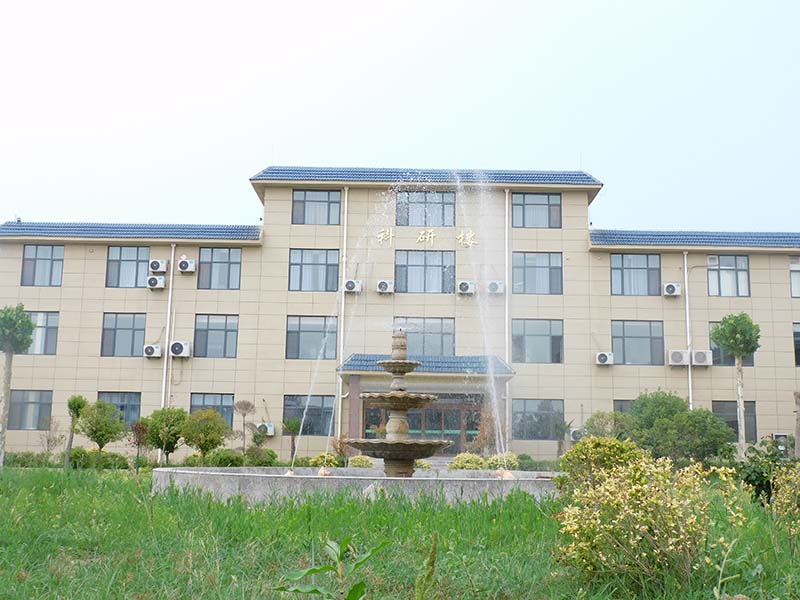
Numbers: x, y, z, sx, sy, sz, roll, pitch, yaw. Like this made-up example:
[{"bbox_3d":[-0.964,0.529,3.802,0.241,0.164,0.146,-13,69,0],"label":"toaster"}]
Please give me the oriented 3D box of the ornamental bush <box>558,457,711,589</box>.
[{"bbox_3d":[1.750,1.652,6.900,1.071,0.910,1.000,1,-10,1],"label":"ornamental bush"}]

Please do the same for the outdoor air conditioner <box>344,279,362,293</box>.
[{"bbox_3d":[-2.297,-0.683,46.056,0.780,0.550,0.300,1,-10,1],"label":"outdoor air conditioner"}]

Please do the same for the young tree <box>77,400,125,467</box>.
[{"bbox_3d":[-11.439,5.124,35.267,1.690,2.531,1.690,1,-9,1],"label":"young tree"}]

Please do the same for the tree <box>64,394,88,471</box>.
[{"bbox_3d":[-11.559,4.692,32.646,0.680,2.630,0.650,1,-9,1],"label":"tree"}]

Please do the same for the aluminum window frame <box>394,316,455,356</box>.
[{"bbox_3d":[1.209,1.957,45.843,3.018,2.188,0.100,1,-10,1],"label":"aluminum window frame"}]

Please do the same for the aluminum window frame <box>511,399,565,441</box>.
[{"bbox_3d":[6.757,5.857,45.073,2.527,1.951,0.100,1,-10,1],"label":"aluminum window frame"}]

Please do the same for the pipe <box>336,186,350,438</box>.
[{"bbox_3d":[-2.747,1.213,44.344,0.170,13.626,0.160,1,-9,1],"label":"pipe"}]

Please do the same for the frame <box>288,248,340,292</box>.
[{"bbox_3d":[-4.315,-1.490,46.536,2.501,2.149,0.100,1,-10,1],"label":"frame"}]

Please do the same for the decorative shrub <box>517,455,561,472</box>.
[{"bbox_3d":[6.132,7.334,40.755,2.071,0.944,1.000,1,-10,1],"label":"decorative shrub"}]

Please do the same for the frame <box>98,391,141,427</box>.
[{"bbox_3d":[-13.383,5.310,43.925,2.067,1.883,0.110,1,-9,1],"label":"frame"}]

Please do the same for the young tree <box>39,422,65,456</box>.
[{"bbox_3d":[-15.504,6.286,41.218,1.254,1.811,1.200,1,-10,1],"label":"young tree"}]

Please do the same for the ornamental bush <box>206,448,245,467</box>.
[{"bbox_3d":[-7.368,6.696,39.020,1.608,0.843,1.500,1,-10,1],"label":"ornamental bush"}]

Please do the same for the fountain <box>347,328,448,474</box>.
[{"bbox_3d":[-0.041,2.073,17.909,2.094,3.069,2.100,1,-10,1],"label":"fountain"}]

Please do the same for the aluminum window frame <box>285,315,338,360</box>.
[{"bbox_3d":[-4.366,1.887,45.958,2.506,2.136,0.100,1,-10,1],"label":"aluminum window frame"}]

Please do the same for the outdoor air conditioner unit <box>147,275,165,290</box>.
[{"bbox_3d":[-12.040,-0.864,45.615,0.800,0.560,0.300,1,-9,1],"label":"outdoor air conditioner unit"}]

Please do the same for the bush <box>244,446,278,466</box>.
[{"bbox_3d":[-5.715,6.505,38.014,1.374,0.908,1.237,1,-9,1],"label":"bush"}]

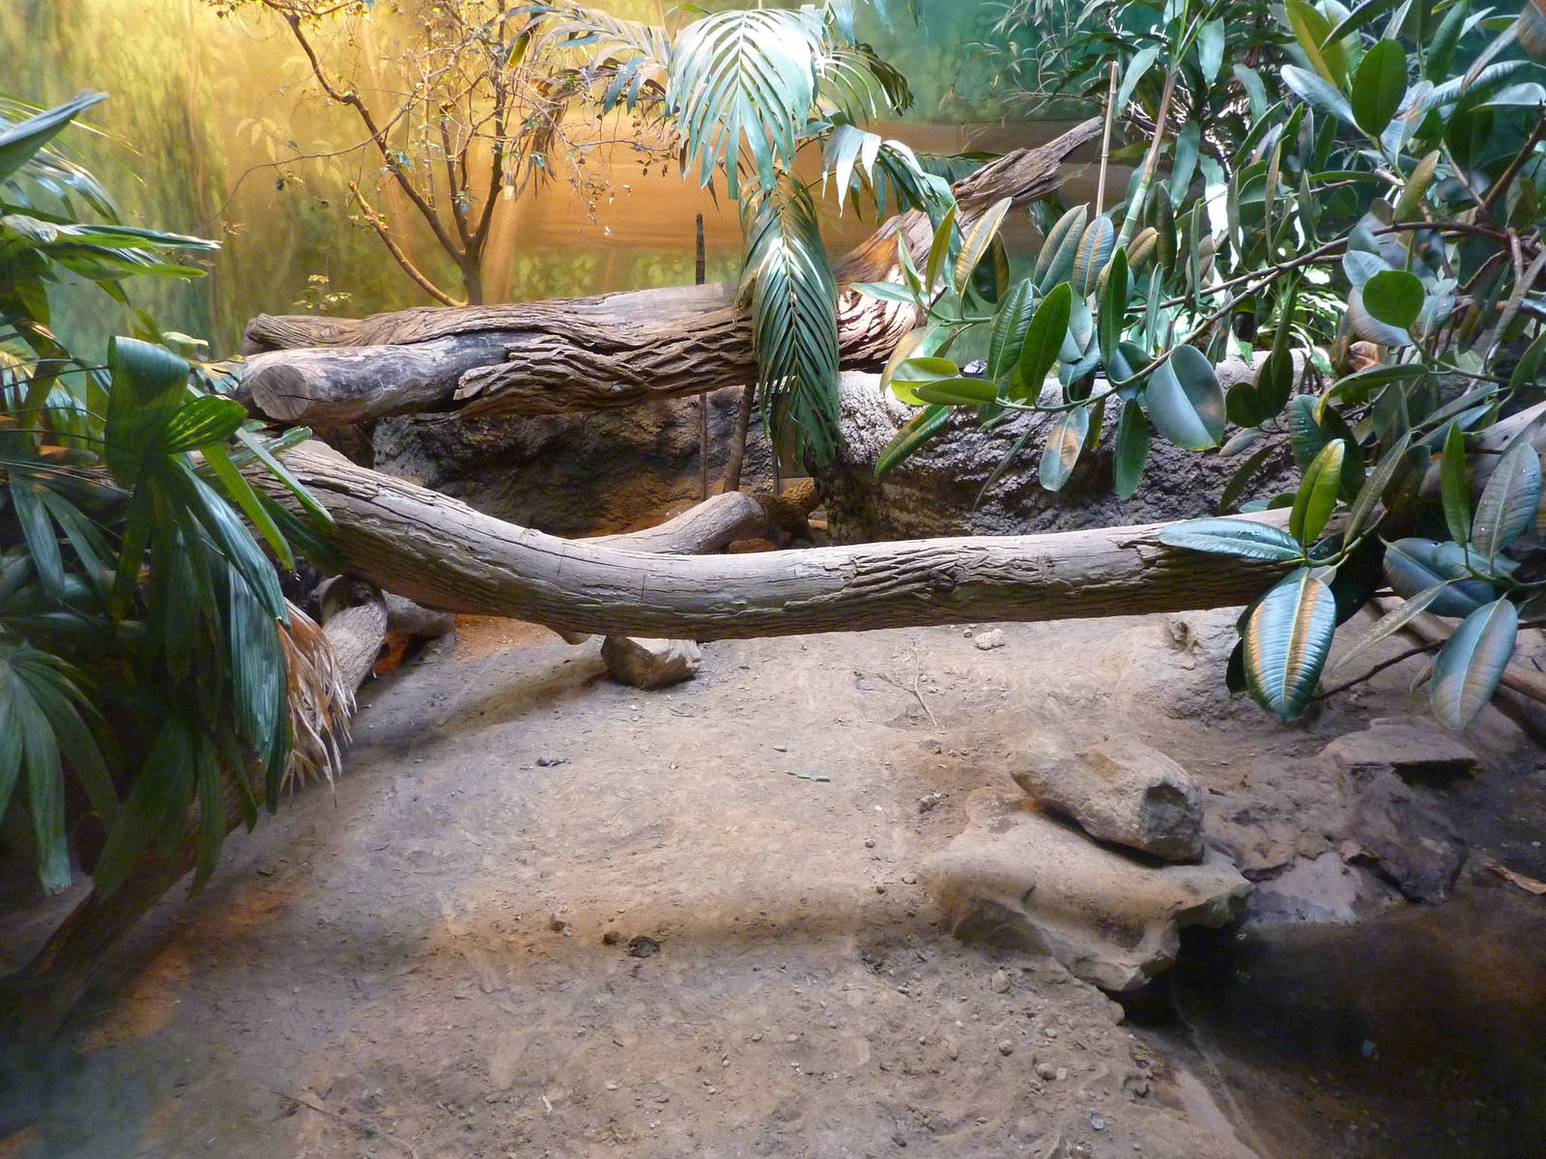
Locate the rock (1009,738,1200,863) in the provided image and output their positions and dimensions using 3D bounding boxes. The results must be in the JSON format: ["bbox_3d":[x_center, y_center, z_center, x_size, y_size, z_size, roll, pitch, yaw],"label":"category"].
[{"bbox_3d":[0.509,0.323,1.707,0.276,0.145,0.184,12,23,30],"label":"rock"}]

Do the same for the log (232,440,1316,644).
[{"bbox_3d":[0.126,-0.125,2.597,2.347,0.436,0.320,-3,20,-8],"label":"log"}]

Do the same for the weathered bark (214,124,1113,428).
[{"bbox_3d":[-0.233,-0.951,3.349,2.600,0.776,0.504,-2,20,-6],"label":"weathered bark"}]

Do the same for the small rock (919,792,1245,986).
[{"bbox_3d":[0.456,0.436,1.666,0.417,0.155,0.359,15,25,35],"label":"small rock"}]

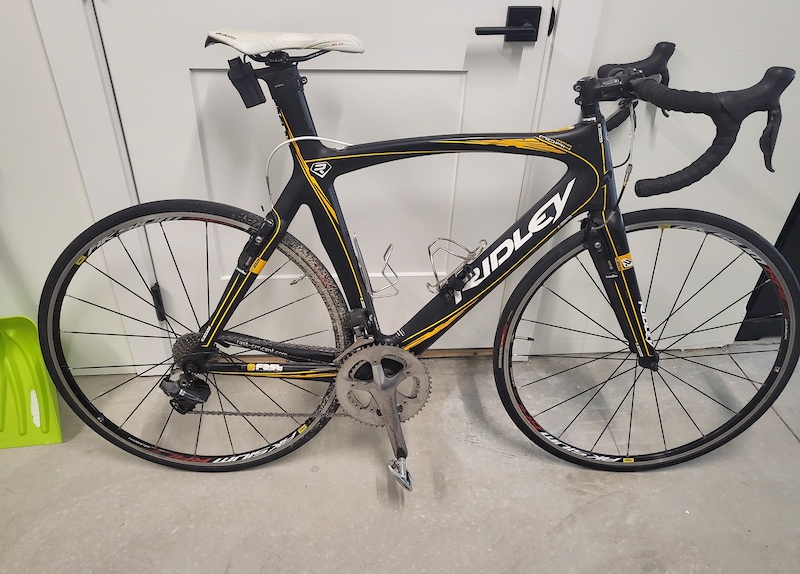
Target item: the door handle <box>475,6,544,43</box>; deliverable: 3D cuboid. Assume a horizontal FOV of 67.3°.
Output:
[{"bbox_3d":[0.224,-0.543,1.250,0.150,0.068,0.063,-1,34,-5],"label":"door handle"}]

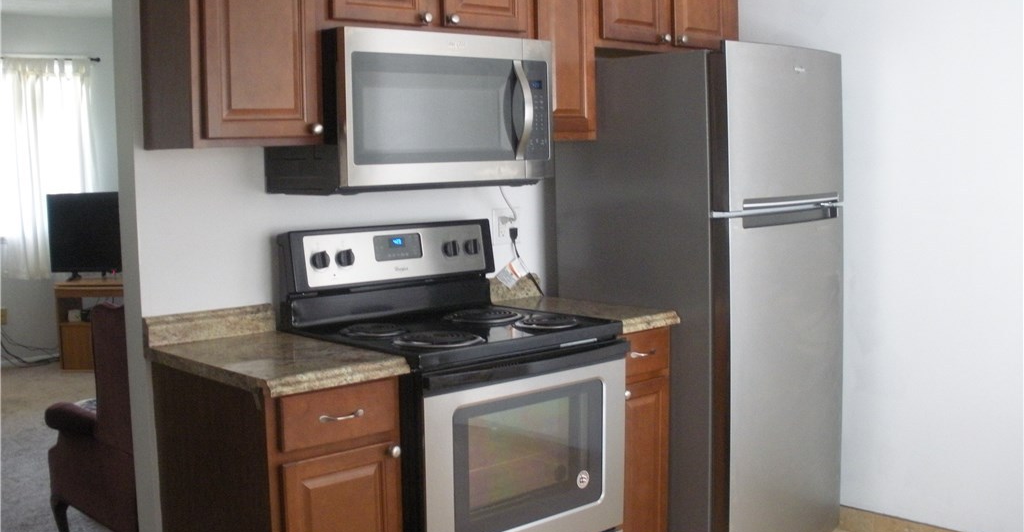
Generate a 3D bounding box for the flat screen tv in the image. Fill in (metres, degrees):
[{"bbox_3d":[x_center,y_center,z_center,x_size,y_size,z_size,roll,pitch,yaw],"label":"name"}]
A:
[{"bbox_3d":[-2.915,-0.216,7.687,0.970,0.640,0.180,0,6,14],"label":"flat screen tv"}]

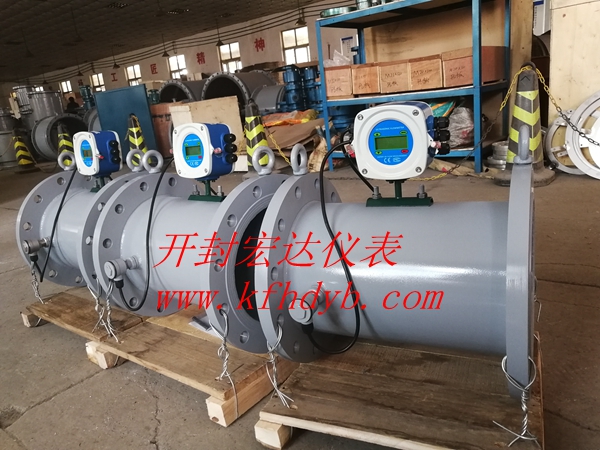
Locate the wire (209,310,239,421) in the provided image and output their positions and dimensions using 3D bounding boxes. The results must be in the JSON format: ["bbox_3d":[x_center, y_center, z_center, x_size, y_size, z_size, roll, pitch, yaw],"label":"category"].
[{"bbox_3d":[-0.151,0.283,0.956,0.047,0.225,0.038,6,20,38],"label":"wire"}]

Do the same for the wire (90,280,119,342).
[{"bbox_3d":[-0.569,0.252,1.362,0.062,0.165,0.055,6,20,39],"label":"wire"}]

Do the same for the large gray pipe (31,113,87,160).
[{"bbox_3d":[-4.210,-1.530,8.320,0.540,0.840,0.840,4,19,36],"label":"large gray pipe"}]

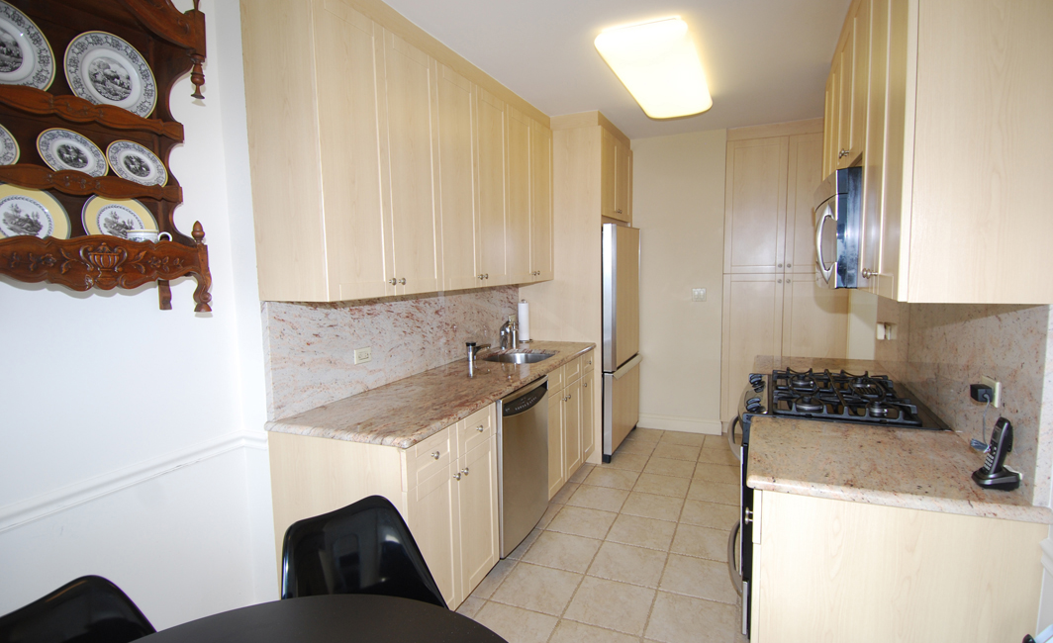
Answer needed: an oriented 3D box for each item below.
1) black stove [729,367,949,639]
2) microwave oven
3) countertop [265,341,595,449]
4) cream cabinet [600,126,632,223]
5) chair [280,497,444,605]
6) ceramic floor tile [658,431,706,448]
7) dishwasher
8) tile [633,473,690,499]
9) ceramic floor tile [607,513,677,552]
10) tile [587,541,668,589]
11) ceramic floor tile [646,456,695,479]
[{"bbox_3d":[1.204,0.739,2.180,0.675,0.940,0.780,1,5,23],"label":"black stove"},{"bbox_3d":[1.317,-0.340,2.023,0.390,0.395,0.760,1,5,23],"label":"microwave oven"},{"bbox_3d":[-0.245,0.288,2.942,0.644,0.036,2.301,1,6,24],"label":"countertop"},{"bbox_3d":[0.427,-1.127,4.286,0.640,0.626,0.952,1,6,24],"label":"cream cabinet"},{"bbox_3d":[-0.374,0.919,1.239,0.490,0.810,0.530,-4,6,-28],"label":"chair"},{"bbox_3d":[1.321,1.002,4.469,0.334,0.010,0.330,1,6,24],"label":"ceramic floor tile"},{"bbox_3d":[-0.256,0.736,2.883,0.598,0.818,0.615,1,6,24],"label":"dishwasher"},{"bbox_3d":[0.917,1.105,3.544,0.332,0.010,0.336,1,5,23],"label":"tile"},{"bbox_3d":[0.641,1.164,2.912,0.334,0.015,0.334,1,6,24],"label":"ceramic floor tile"},{"bbox_3d":[0.507,1.208,2.617,0.334,0.010,0.330,1,6,24],"label":"tile"},{"bbox_3d":[1.050,1.071,3.851,0.334,0.010,0.330,1,6,24],"label":"ceramic floor tile"}]

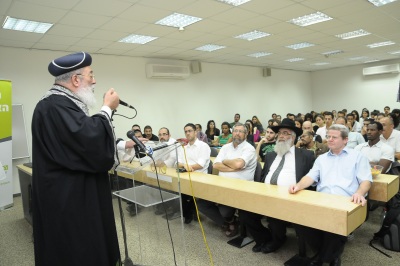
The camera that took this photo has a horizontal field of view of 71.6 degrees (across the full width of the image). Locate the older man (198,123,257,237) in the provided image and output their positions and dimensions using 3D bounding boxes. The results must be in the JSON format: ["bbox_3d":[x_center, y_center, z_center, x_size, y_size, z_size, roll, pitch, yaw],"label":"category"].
[{"bbox_3d":[0.425,0.597,3.249,0.580,1.401,0.720,1,6,37],"label":"older man"}]

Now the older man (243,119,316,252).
[{"bbox_3d":[0.790,0.585,2.899,0.620,1.445,0.740,1,7,41],"label":"older man"}]

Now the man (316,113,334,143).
[{"bbox_3d":[2.277,0.334,5.029,0.520,1.391,0.750,2,7,44],"label":"man"}]

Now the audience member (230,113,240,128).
[{"bbox_3d":[1.015,0.148,8.023,0.500,1.369,0.720,1,7,41],"label":"audience member"}]

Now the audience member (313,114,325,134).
[{"bbox_3d":[2.487,0.271,5.927,0.460,1.332,0.720,2,7,44],"label":"audience member"}]

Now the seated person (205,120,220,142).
[{"bbox_3d":[0.194,0.381,6.314,0.480,1.307,0.720,1,6,37],"label":"seated person"}]

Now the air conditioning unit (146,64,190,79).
[{"bbox_3d":[-0.806,-1.585,7.268,1.200,0.350,0.220,-8,7,-41],"label":"air conditioning unit"}]

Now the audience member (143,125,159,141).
[{"bbox_3d":[-1.224,0.500,6.061,0.500,1.278,0.720,1,6,37],"label":"audience member"}]

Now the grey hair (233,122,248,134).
[{"bbox_3d":[0.494,-0.057,3.327,0.180,0.150,0.190,-1,6,25],"label":"grey hair"}]

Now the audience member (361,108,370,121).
[{"bbox_3d":[3.971,0.100,6.729,0.480,1.356,0.720,2,7,44],"label":"audience member"}]

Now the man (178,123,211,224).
[{"bbox_3d":[-0.165,0.579,3.800,0.500,1.405,0.700,1,7,38],"label":"man"}]

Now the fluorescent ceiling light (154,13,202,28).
[{"bbox_3d":[-0.327,-1.691,4.199,0.560,0.070,0.560,-8,7,-41],"label":"fluorescent ceiling light"}]

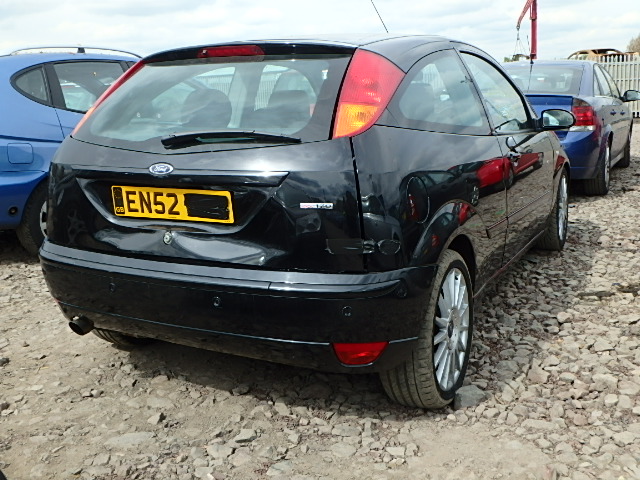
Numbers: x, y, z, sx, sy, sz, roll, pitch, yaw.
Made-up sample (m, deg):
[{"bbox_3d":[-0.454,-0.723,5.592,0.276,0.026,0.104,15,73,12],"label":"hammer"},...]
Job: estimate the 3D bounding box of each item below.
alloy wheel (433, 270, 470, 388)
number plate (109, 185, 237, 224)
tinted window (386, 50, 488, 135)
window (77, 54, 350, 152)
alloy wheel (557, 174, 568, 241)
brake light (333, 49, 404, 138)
[{"bbox_3d":[0.434,0.331,2.557,0.190,0.456,0.456,5,15,28],"label":"alloy wheel"},{"bbox_3d":[-0.513,-0.120,2.265,0.520,0.111,0.014,5,15,28],"label":"number plate"},{"bbox_3d":[0.423,-0.528,2.435,0.055,0.385,0.970,-19,2,33],"label":"tinted window"},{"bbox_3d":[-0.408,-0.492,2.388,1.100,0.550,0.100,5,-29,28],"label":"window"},{"bbox_3d":[1.670,-0.234,4.791,0.190,0.456,0.456,5,15,28],"label":"alloy wheel"},{"bbox_3d":[0.161,-0.477,2.145,0.211,0.117,0.509,0,57,10],"label":"brake light"}]

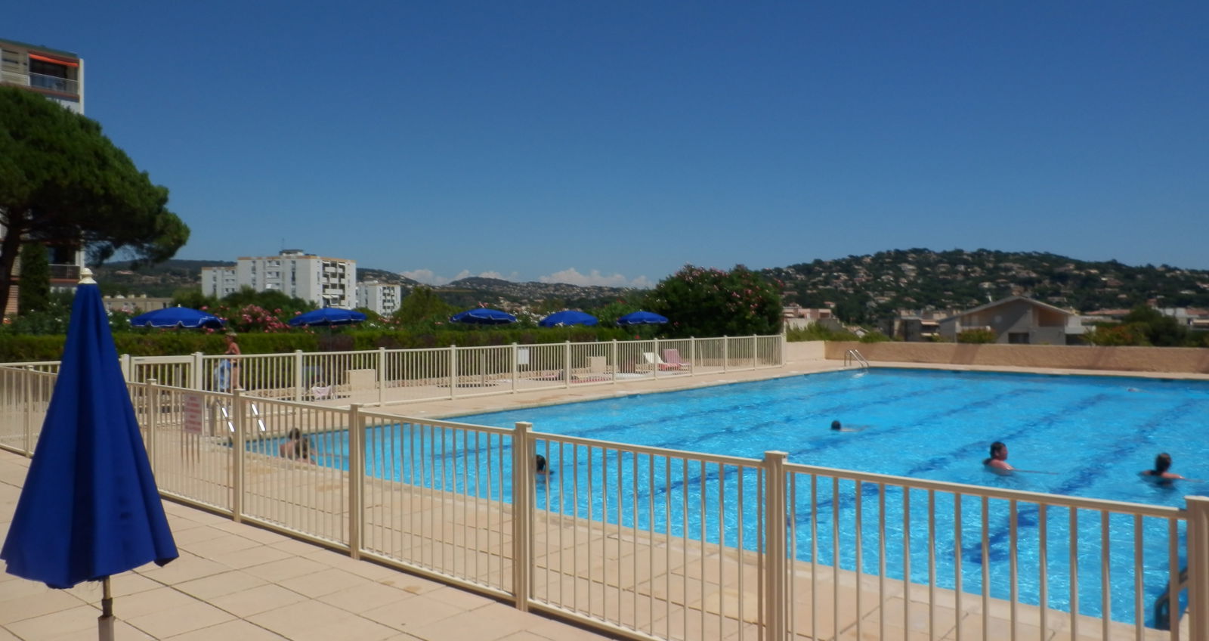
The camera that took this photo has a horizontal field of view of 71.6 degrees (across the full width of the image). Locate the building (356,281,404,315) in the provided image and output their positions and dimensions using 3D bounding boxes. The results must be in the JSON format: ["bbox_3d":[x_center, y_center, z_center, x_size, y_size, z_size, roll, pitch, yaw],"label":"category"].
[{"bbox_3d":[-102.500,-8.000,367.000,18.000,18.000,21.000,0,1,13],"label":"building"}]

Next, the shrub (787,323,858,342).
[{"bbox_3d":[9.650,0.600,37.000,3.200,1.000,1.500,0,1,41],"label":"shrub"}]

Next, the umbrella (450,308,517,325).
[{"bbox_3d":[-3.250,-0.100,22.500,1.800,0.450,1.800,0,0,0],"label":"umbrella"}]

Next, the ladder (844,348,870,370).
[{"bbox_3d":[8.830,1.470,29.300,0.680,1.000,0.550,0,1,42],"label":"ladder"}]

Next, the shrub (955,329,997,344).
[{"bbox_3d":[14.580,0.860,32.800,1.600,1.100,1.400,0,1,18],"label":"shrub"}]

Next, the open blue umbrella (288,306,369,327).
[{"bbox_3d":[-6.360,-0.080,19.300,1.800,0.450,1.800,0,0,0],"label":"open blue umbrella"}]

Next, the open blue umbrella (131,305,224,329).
[{"bbox_3d":[-8.260,0.740,16.200,1.770,2.040,1.770,0,0,0],"label":"open blue umbrella"}]

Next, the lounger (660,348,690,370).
[{"bbox_3d":[2.470,1.360,28.600,0.620,0.780,1.350,0,1,-37],"label":"lounger"}]

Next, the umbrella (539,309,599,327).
[{"bbox_3d":[-1.035,0.690,24.500,1.770,2.000,1.770,0,0,0],"label":"umbrella"}]

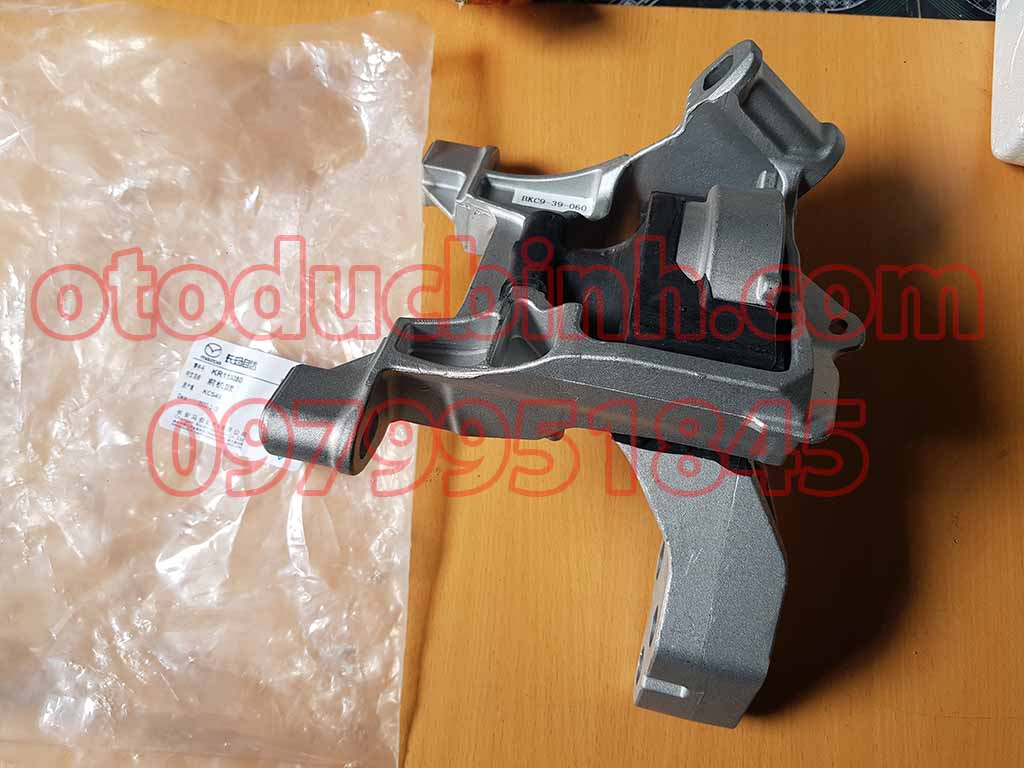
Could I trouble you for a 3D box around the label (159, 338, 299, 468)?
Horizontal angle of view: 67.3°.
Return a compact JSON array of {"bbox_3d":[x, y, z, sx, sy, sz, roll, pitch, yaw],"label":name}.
[{"bbox_3d":[-0.138,0.010,0.404,0.080,0.002,0.050,17,80,3],"label":"label"}]

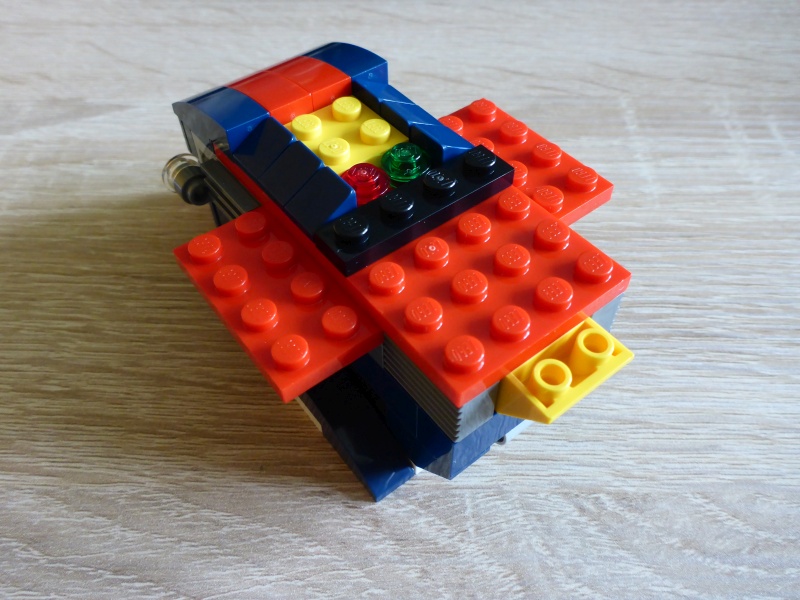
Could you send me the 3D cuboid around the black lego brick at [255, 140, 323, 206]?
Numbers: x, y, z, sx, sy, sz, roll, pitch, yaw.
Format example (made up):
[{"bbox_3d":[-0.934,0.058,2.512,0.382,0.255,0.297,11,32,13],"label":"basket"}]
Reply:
[{"bbox_3d":[-0.016,-0.019,0.099,0.008,0.006,0.008,-31,56,-23],"label":"black lego brick"}]

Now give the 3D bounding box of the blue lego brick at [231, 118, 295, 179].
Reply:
[{"bbox_3d":[-0.021,-0.024,0.103,0.008,0.006,0.008,-31,56,-23],"label":"blue lego brick"}]

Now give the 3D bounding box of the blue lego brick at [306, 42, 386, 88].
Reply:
[{"bbox_3d":[-0.012,-0.044,0.122,0.008,0.010,0.024,-31,57,-23],"label":"blue lego brick"}]

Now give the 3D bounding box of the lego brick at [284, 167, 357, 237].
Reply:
[{"bbox_3d":[-0.012,-0.014,0.095,0.008,0.006,0.008,-31,57,-23],"label":"lego brick"}]

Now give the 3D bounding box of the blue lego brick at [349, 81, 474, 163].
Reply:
[{"bbox_3d":[0.003,-0.030,0.109,0.008,0.006,0.024,-31,56,-23],"label":"blue lego brick"}]

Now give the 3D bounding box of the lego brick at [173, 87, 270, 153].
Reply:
[{"bbox_3d":[-0.031,-0.033,0.112,0.008,0.010,0.024,-31,57,-23],"label":"lego brick"}]

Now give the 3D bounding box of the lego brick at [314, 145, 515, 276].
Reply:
[{"bbox_3d":[0.003,-0.015,0.096,0.032,0.005,0.008,-31,56,-23],"label":"lego brick"}]

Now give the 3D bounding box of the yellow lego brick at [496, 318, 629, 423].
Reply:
[{"bbox_3d":[0.020,0.009,0.089,0.016,0.011,0.016,-31,56,-23],"label":"yellow lego brick"}]

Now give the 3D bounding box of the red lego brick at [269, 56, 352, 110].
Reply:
[{"bbox_3d":[-0.019,-0.040,0.119,0.008,0.010,0.024,-31,57,-23],"label":"red lego brick"}]

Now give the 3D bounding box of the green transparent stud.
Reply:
[{"bbox_3d":[0.001,-0.021,0.102,0.008,0.005,0.008,0,50,0],"label":"green transparent stud"}]

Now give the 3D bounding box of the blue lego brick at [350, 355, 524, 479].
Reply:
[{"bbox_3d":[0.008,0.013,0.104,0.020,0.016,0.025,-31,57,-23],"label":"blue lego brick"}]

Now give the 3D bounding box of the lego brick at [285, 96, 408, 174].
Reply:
[{"bbox_3d":[-0.009,-0.027,0.107,0.016,0.005,0.016,-31,56,-23],"label":"lego brick"}]

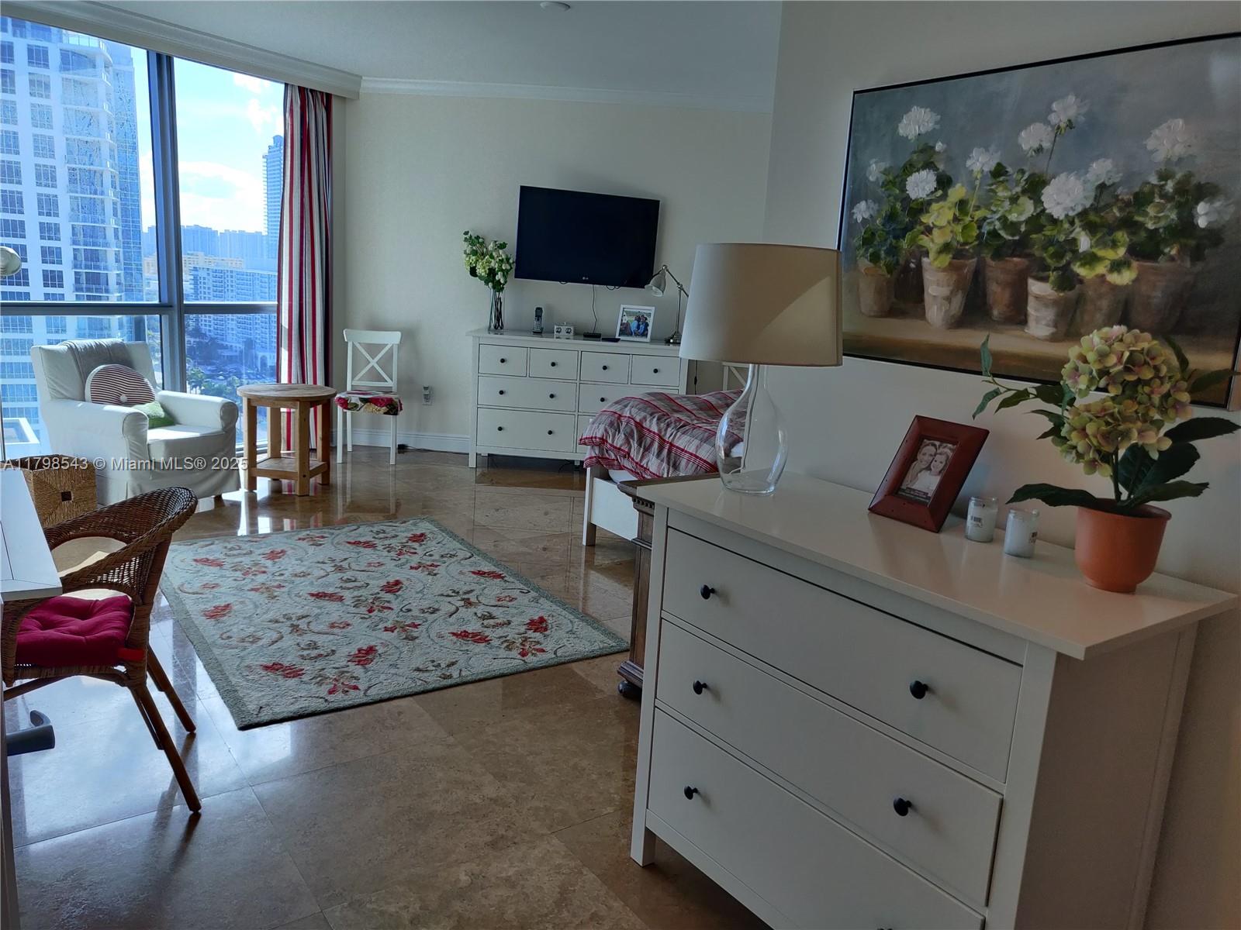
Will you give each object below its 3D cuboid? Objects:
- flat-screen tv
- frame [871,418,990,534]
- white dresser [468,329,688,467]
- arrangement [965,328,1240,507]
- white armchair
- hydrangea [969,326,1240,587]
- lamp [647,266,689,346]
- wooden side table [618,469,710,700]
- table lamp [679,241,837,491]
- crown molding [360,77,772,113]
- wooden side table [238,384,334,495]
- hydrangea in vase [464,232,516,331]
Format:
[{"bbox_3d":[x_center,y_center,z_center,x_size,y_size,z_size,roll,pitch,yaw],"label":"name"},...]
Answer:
[{"bbox_3d":[-0.250,-1.673,6.608,1.049,0.642,0.080,0,14,-16],"label":"flat-screen tv"},{"bbox_3d":[0.660,0.022,1.915,0.041,0.241,0.197,29,-4,-31],"label":"frame"},{"bbox_3d":[-0.287,-0.442,6.660,1.641,0.974,0.497,4,11,6],"label":"white dresser"},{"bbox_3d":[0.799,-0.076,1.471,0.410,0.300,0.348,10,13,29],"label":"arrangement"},{"bbox_3d":[-2.699,-0.204,5.009,0.820,0.880,0.760,9,12,26],"label":"white armchair"},{"bbox_3d":[0.806,-0.007,1.484,0.410,0.436,0.348,10,13,29],"label":"hydrangea"},{"bbox_3d":[0.342,-1.165,6.501,0.340,0.578,0.180,4,11,6],"label":"lamp"},{"bbox_3d":[0.377,0.453,3.002,0.641,0.742,0.520,-5,14,-35],"label":"wooden side table"},{"bbox_3d":[0.325,-0.215,2.082,0.371,0.561,0.371,3,11,-1],"label":"table lamp"},{"bbox_3d":[-0.375,-2.749,6.632,3.150,0.110,0.090,4,11,3],"label":"crown molding"},{"bbox_3d":[-2.104,-0.164,5.667,0.560,0.628,0.560,3,11,-3],"label":"wooden side table"},{"bbox_3d":[-0.960,-1.341,6.575,0.375,0.751,0.320,4,11,6],"label":"hydrangea in vase"}]

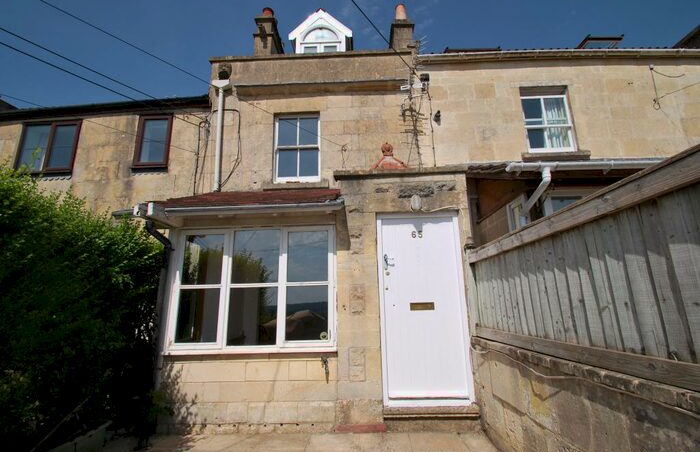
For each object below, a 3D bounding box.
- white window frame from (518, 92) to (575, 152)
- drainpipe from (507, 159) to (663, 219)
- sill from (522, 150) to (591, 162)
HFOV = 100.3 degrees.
[{"bbox_3d":[3.840,-1.981,5.683,0.896,1.180,0.100,-2,-12,1],"label":"white window frame"},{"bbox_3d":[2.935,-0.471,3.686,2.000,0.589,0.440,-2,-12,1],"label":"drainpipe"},{"bbox_3d":[3.762,-1.246,5.400,1.237,0.121,0.180,-2,-12,1],"label":"sill"}]

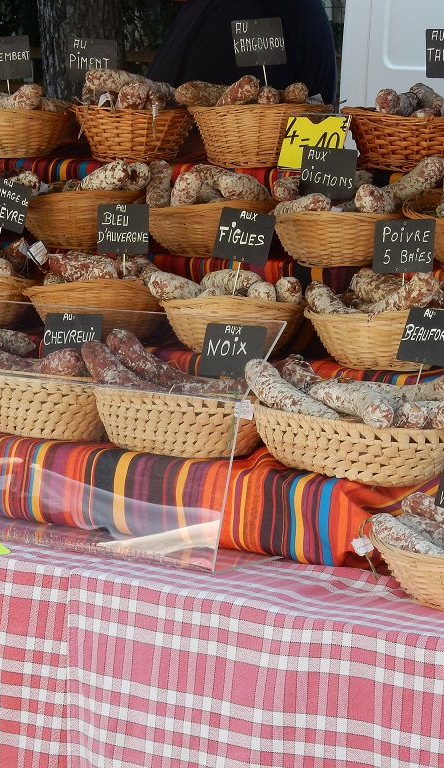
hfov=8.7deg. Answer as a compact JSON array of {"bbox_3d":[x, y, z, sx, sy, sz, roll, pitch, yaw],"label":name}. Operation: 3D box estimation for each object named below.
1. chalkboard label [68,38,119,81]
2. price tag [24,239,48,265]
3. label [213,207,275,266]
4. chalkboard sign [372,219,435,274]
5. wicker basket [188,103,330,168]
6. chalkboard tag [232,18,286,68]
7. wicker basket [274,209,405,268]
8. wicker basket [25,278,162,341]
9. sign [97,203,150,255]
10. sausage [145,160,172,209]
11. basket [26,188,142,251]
[{"bbox_3d":[-0.206,-0.525,4.737,0.081,0.070,0.003,1,7,12],"label":"chalkboard label"},{"bbox_3d":[-0.267,-0.192,4.264,0.021,0.028,0.003,-36,0,-8],"label":"price tag"},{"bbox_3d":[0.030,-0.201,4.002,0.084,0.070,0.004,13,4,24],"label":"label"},{"bbox_3d":[0.236,-0.179,3.794,0.084,0.070,0.004,5,5,14],"label":"chalkboard sign"},{"bbox_3d":[0.060,-0.379,4.460,0.205,0.098,0.230,6,9,40],"label":"wicker basket"},{"bbox_3d":[0.056,-0.513,4.393,0.084,0.070,0.004,-4,8,25],"label":"chalkboard tag"},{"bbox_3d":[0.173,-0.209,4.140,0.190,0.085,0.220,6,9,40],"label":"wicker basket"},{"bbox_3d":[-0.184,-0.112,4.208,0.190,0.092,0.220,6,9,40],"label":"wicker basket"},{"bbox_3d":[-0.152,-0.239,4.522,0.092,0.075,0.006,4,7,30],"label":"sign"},{"bbox_3d":[-0.096,-0.279,4.363,0.035,0.125,0.035,-18,-34,41],"label":"sausage"},{"bbox_3d":[-0.216,-0.255,4.530,0.250,0.083,0.170,6,10,42],"label":"basket"}]

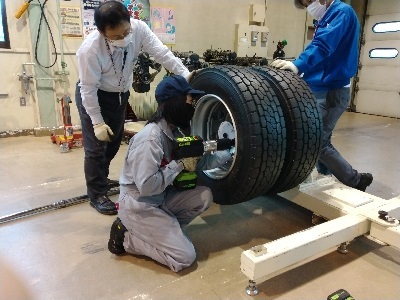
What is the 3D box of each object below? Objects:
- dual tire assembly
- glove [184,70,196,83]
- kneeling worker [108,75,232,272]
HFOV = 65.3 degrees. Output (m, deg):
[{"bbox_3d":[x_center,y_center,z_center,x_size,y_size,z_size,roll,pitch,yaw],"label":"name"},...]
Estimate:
[{"bbox_3d":[0.325,-0.122,2.327,0.610,0.970,0.970,-8,17,-31],"label":"dual tire assembly"},{"bbox_3d":[-0.053,-0.548,2.360,0.180,0.070,0.110,-8,-22,-31],"label":"glove"},{"bbox_3d":[-0.154,0.104,1.887,0.840,1.100,0.560,-2,15,-15],"label":"kneeling worker"}]

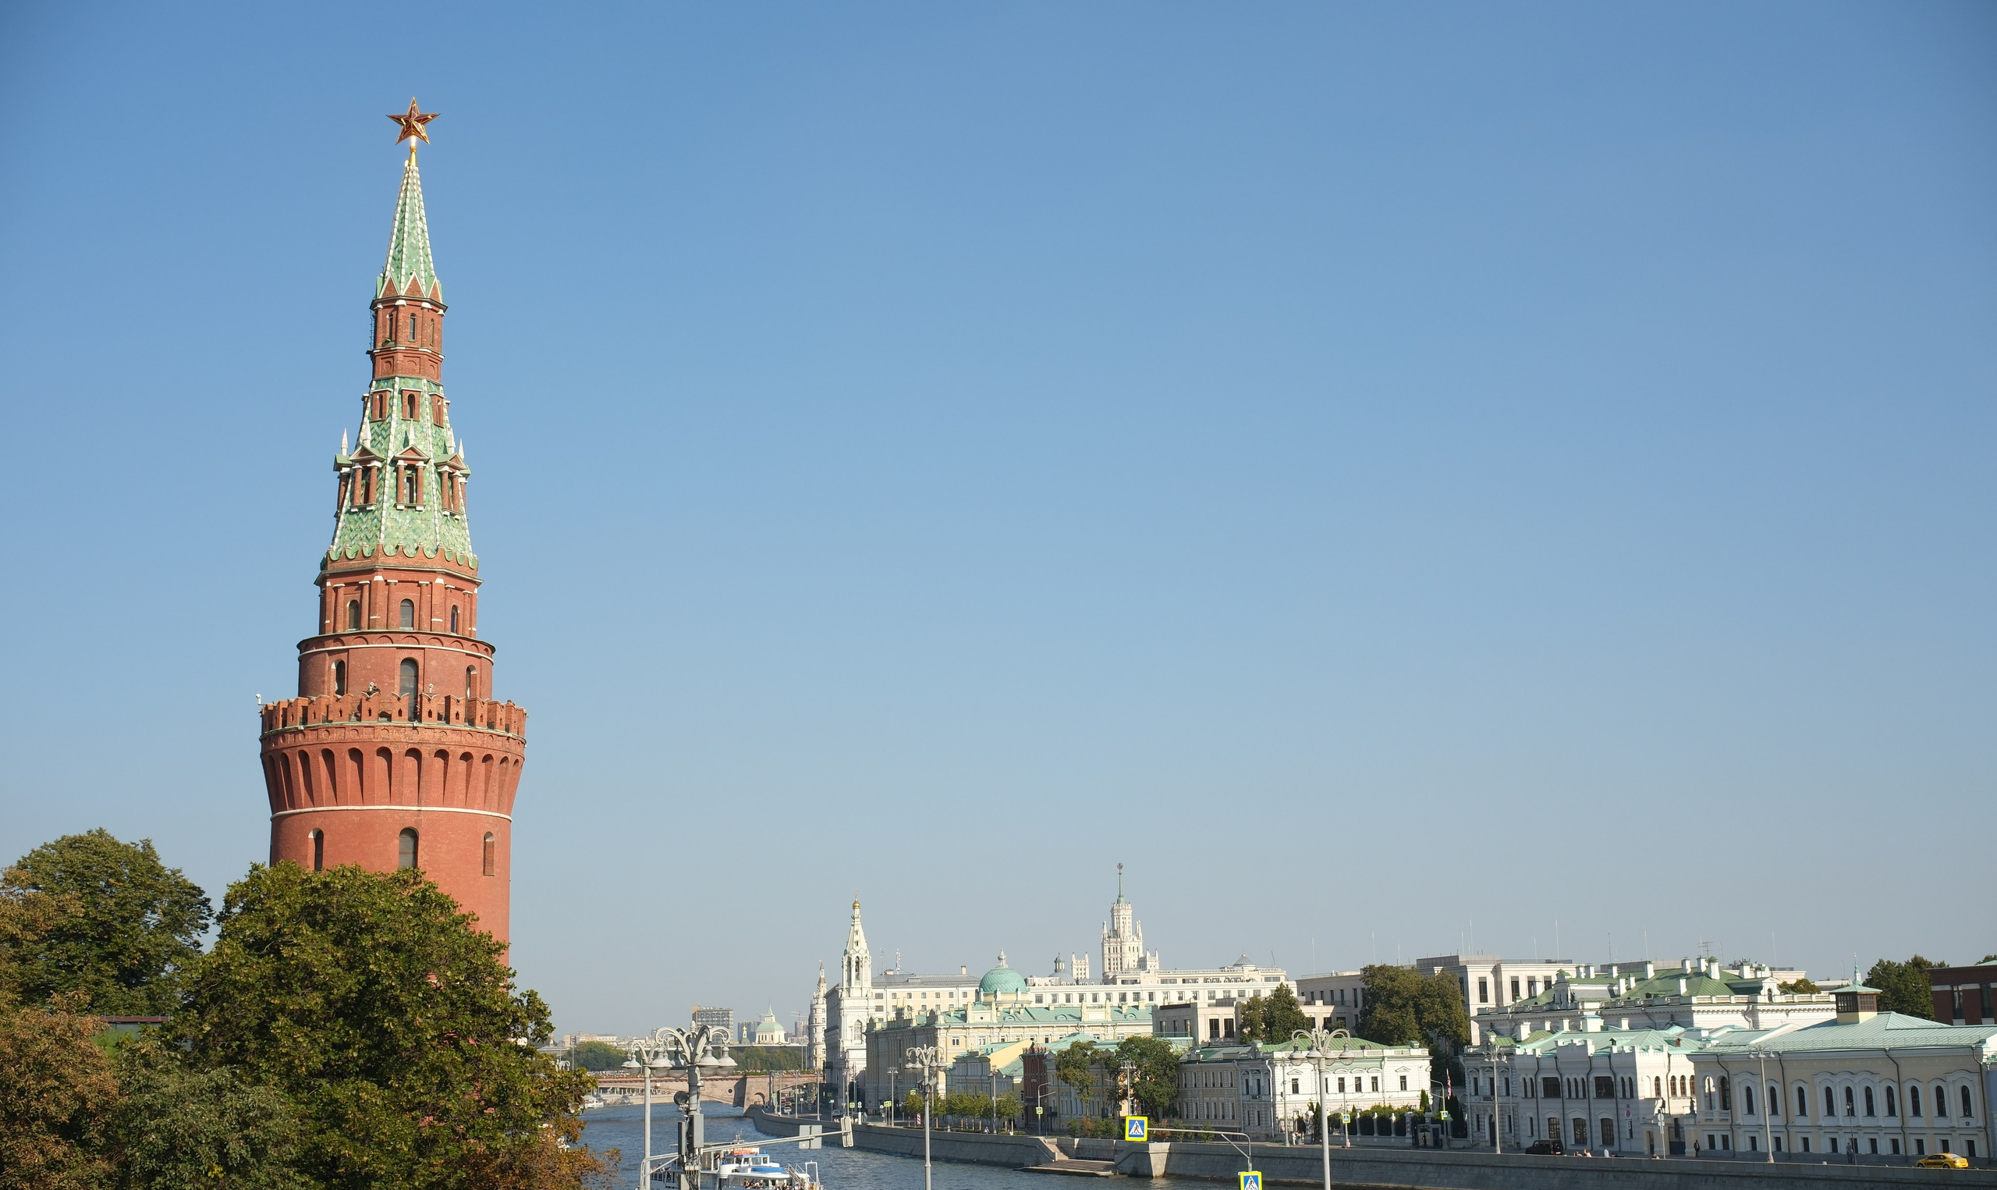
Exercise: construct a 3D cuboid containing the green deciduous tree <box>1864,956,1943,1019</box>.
[{"bbox_3d":[119.900,58.420,297.760,11.500,22.100,11.000,-6,-13,21],"label":"green deciduous tree"}]

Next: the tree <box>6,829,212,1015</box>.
[{"bbox_3d":[-42.752,19.260,108.343,10.000,16.160,10.000,3,-12,-21],"label":"tree"}]

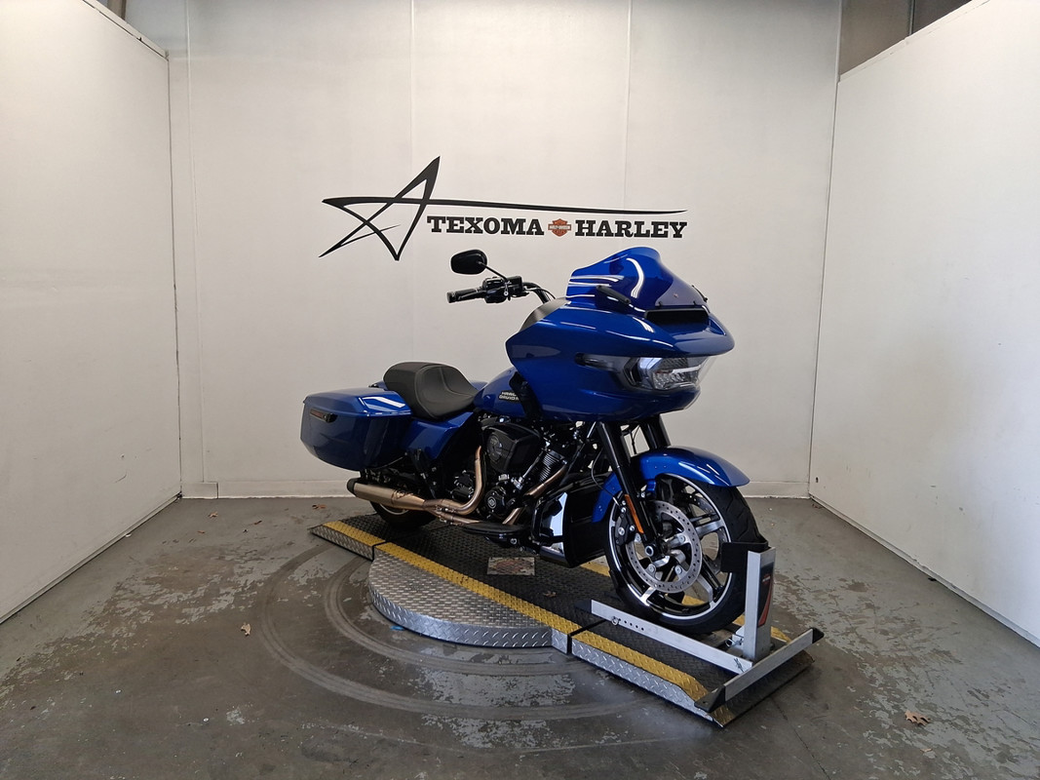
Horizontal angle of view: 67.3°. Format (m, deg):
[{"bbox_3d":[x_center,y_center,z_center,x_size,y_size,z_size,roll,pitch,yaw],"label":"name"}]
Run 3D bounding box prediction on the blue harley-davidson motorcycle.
[{"bbox_3d":[-0.031,0.089,3.400,0.940,1.370,2.410,-6,10,-43],"label":"blue harley-davidson motorcycle"}]

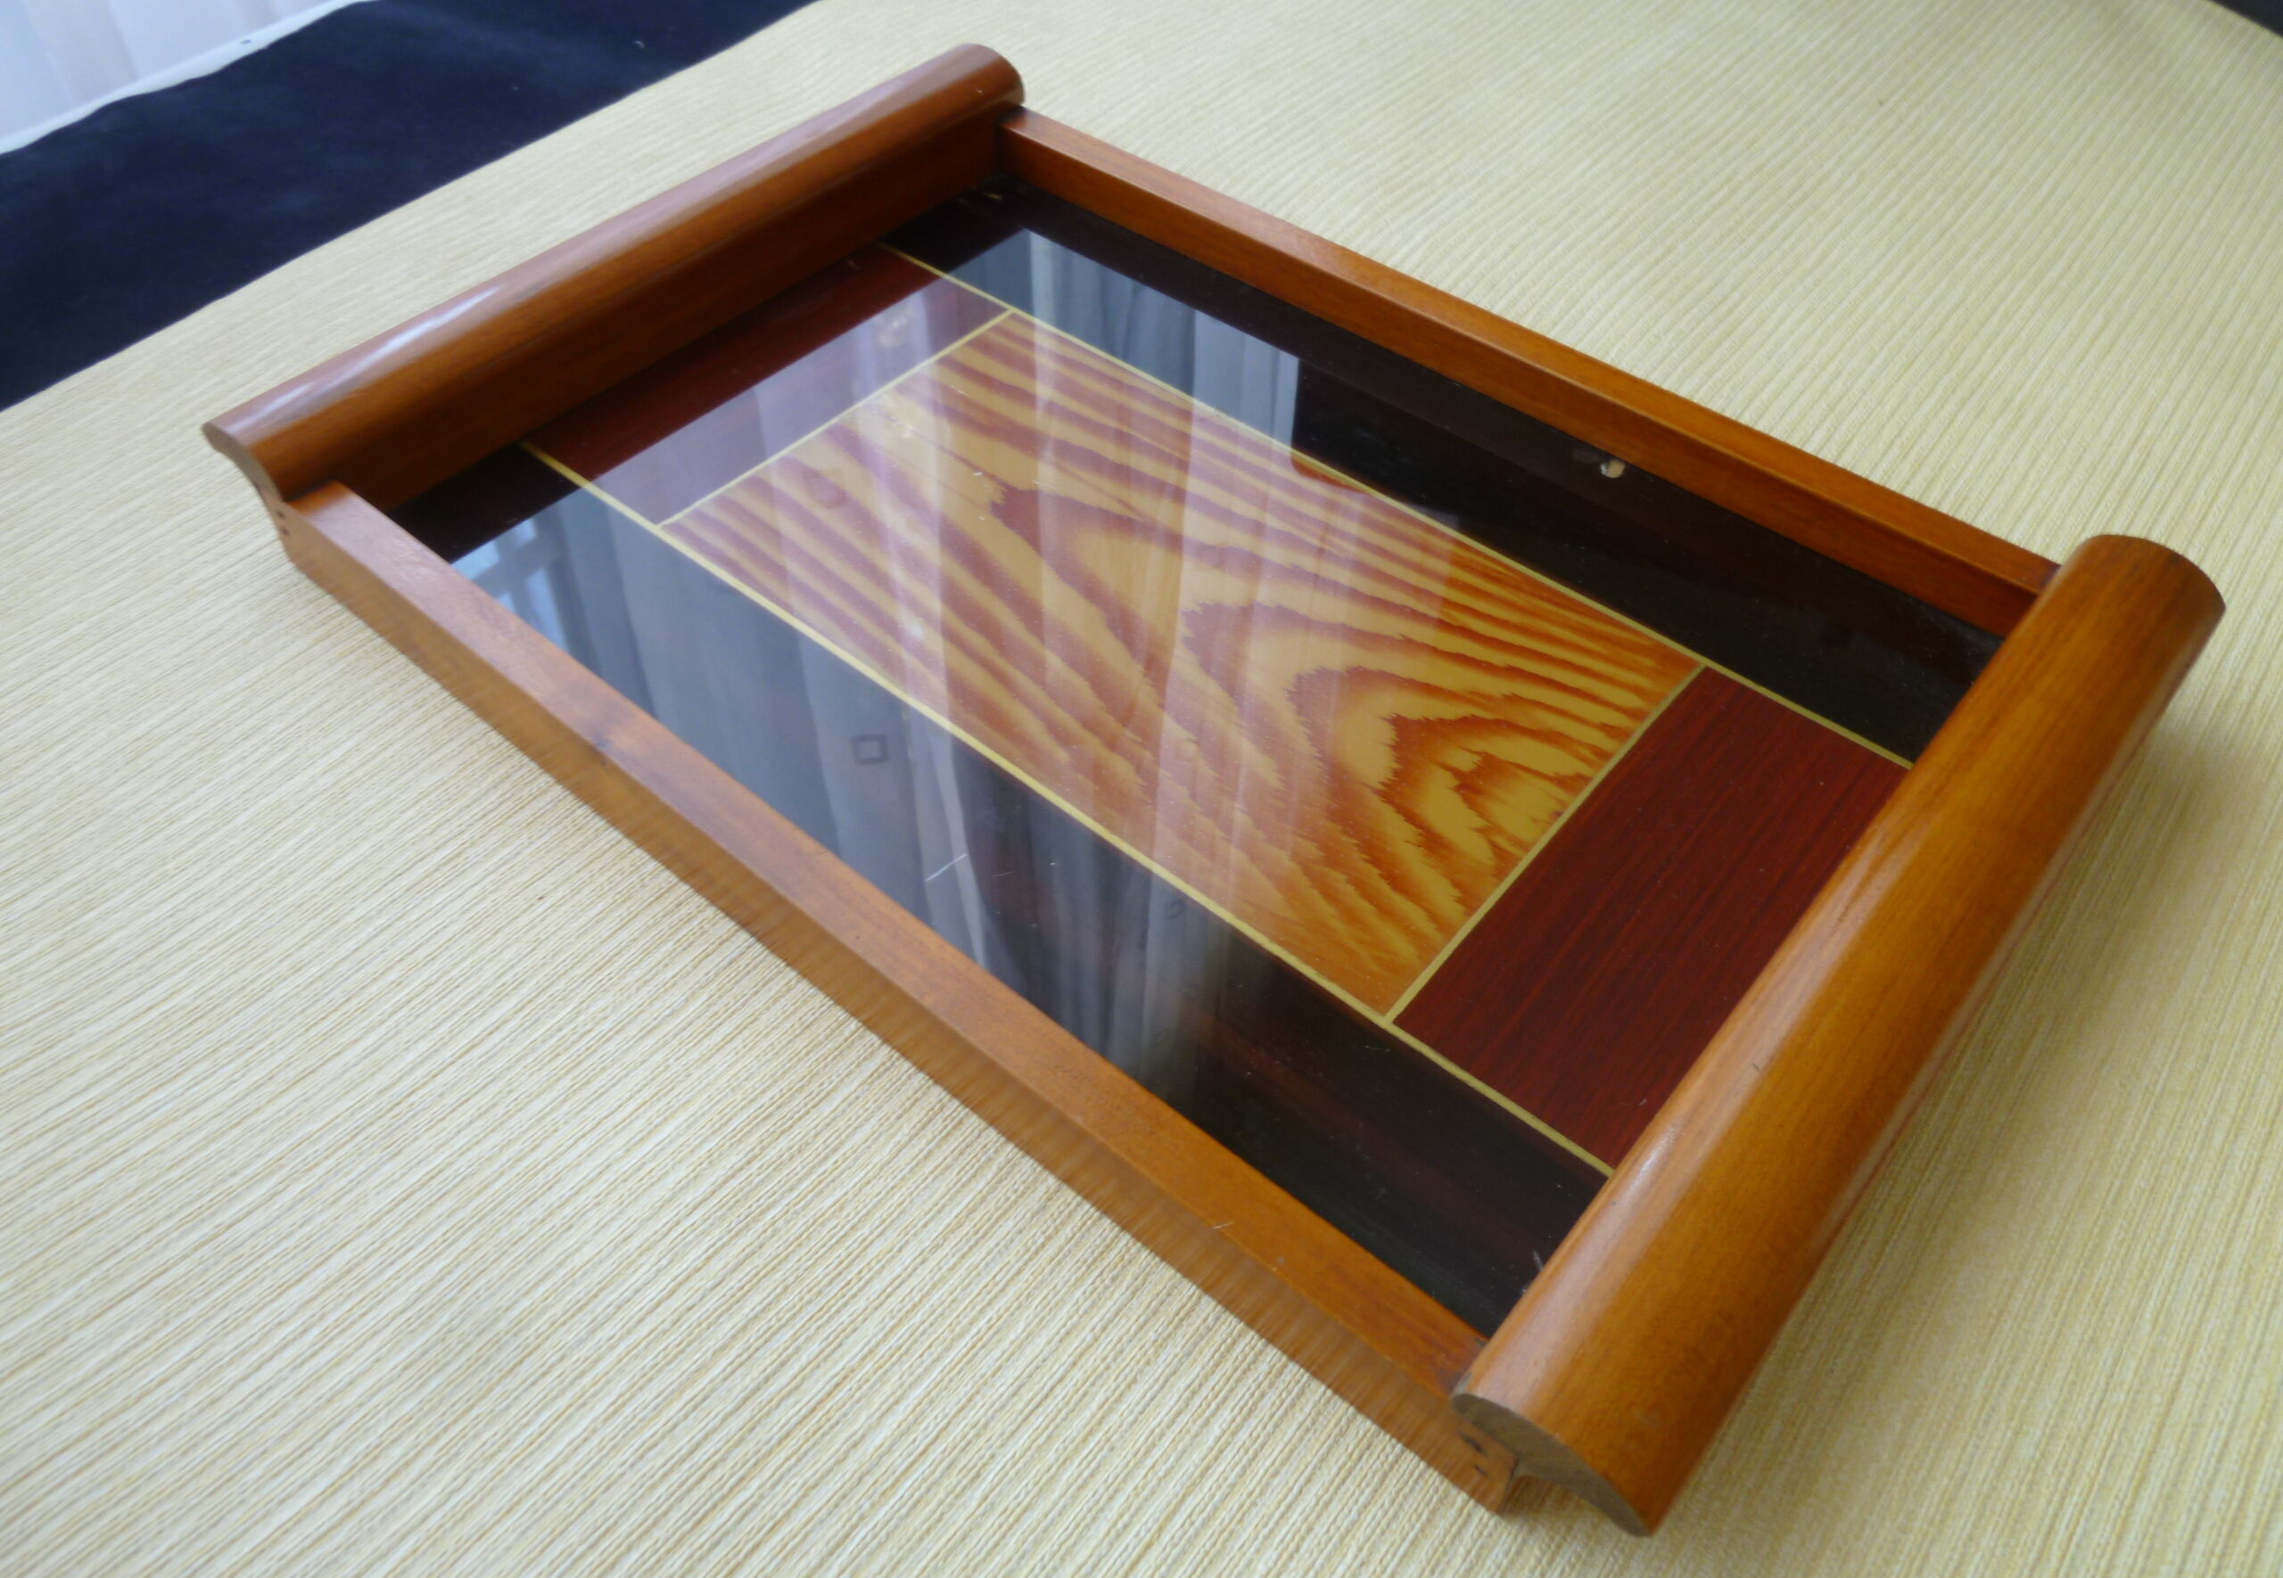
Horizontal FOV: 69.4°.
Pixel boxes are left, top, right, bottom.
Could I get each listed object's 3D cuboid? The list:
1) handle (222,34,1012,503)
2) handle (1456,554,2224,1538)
[{"bbox_3d":[-0.148,-0.172,0.517,0.036,0.022,0.291,33,56,25],"label":"handle"},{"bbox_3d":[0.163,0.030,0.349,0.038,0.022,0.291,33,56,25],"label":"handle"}]

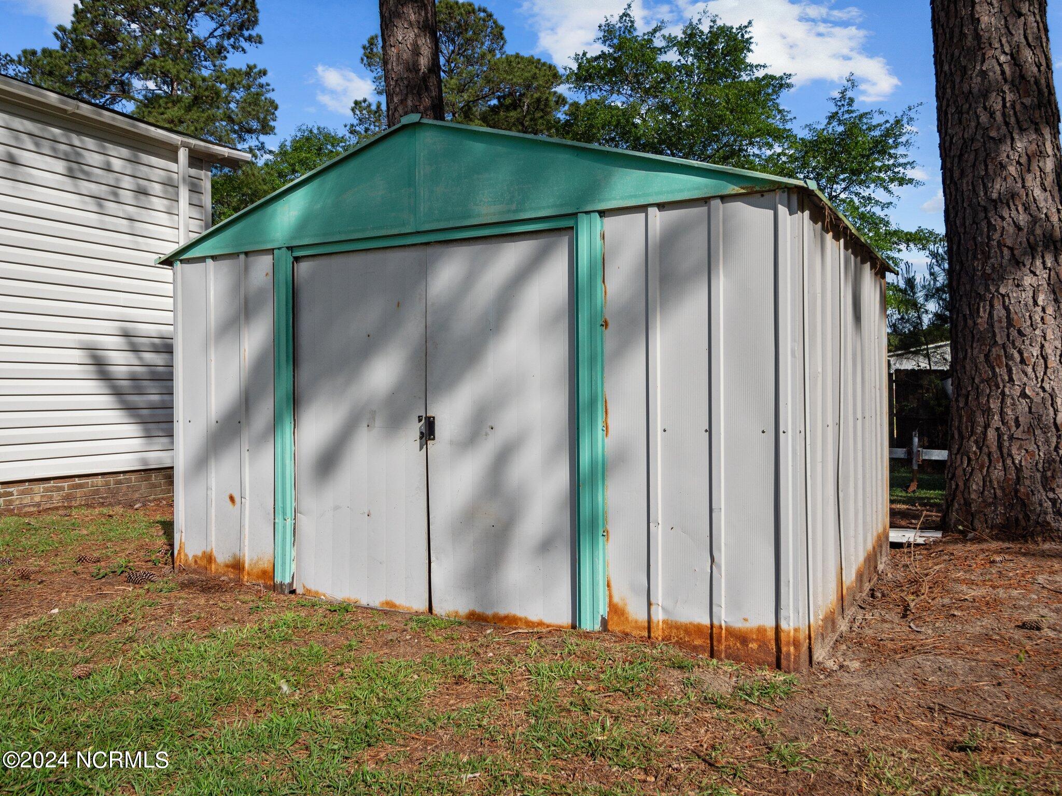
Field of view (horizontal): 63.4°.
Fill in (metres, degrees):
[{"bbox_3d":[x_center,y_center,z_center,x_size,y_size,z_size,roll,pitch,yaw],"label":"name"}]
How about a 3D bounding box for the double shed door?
[{"bbox_3d":[-0.433,0.118,3.532,1.400,1.499,0.050,0,1,30],"label":"double shed door"}]

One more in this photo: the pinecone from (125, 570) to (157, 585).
[{"bbox_3d":[-1.837,0.845,4.051,0.135,0.060,0.065,0,1,-6],"label":"pinecone"}]

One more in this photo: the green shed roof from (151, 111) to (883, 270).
[{"bbox_3d":[0.079,-0.912,4.477,3.167,0.486,2.274,0,1,30],"label":"green shed roof"}]

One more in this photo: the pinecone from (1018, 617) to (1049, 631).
[{"bbox_3d":[1.912,0.863,3.275,0.105,0.050,0.055,0,1,14],"label":"pinecone"}]

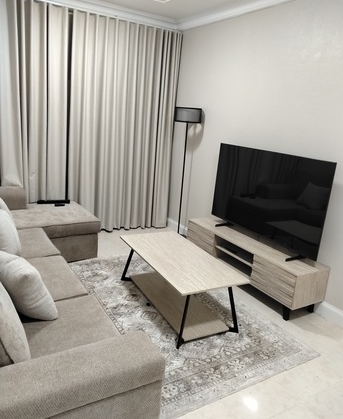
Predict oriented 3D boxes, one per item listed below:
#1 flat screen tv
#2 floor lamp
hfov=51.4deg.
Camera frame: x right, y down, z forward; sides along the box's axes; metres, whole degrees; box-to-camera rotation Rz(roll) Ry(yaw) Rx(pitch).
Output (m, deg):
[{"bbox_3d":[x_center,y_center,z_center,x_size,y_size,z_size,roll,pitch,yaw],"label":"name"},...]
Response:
[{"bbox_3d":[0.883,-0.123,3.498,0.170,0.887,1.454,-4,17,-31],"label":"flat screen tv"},{"bbox_3d":[0.161,-0.420,4.564,0.320,1.695,0.320,4,15,-1],"label":"floor lamp"}]

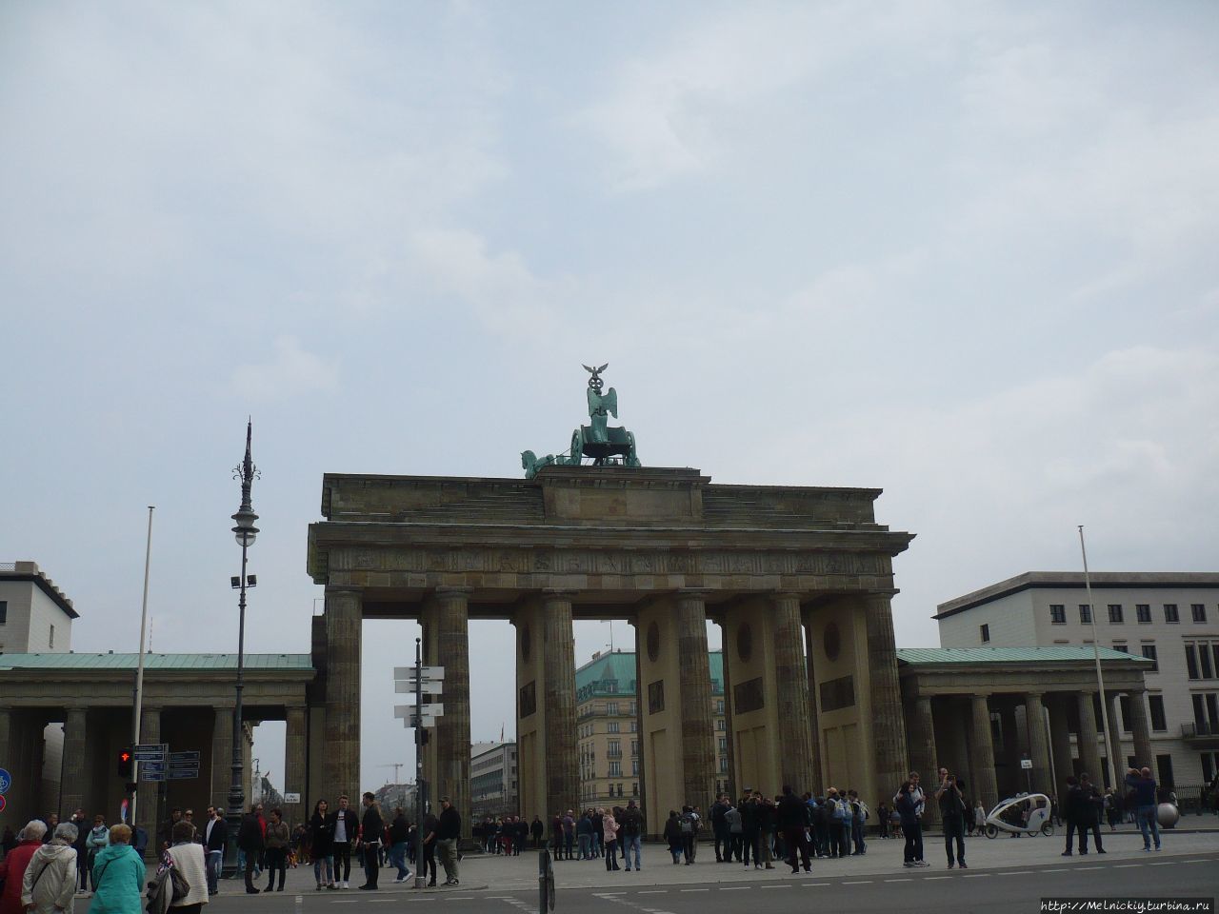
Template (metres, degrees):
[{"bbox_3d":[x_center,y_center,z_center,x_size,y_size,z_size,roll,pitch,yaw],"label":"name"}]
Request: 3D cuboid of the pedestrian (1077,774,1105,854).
[{"bbox_3d":[10.690,8.022,27.730,0.580,1.740,0.420,-5,-16,11],"label":"pedestrian"}]

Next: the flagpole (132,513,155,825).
[{"bbox_3d":[-19.276,9.344,50.784,0.250,14.945,0.250,2,-16,-14],"label":"flagpole"}]

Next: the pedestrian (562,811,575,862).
[{"bbox_3d":[-1.492,13.757,44.833,0.400,1.740,0.500,1,-16,-10],"label":"pedestrian"}]

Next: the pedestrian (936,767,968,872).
[{"bbox_3d":[6.587,6.952,23.742,0.560,1.832,0.450,3,-16,-18],"label":"pedestrian"}]

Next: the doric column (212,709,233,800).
[{"bbox_3d":[-18.930,15.650,60.200,1.200,7.100,1.200,2,-16,-13],"label":"doric column"}]

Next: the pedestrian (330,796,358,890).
[{"bbox_3d":[-5.329,7.746,24.766,0.560,1.780,0.360,-2,-16,0],"label":"pedestrian"}]

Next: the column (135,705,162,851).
[{"bbox_3d":[-21.806,15.248,58.402,1.150,7.150,1.150,2,-17,-14],"label":"column"}]

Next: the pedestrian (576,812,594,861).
[{"bbox_3d":[-0.939,13.739,44.746,0.540,1.720,0.360,-5,-16,10],"label":"pedestrian"}]

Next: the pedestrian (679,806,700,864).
[{"bbox_3d":[2.402,11.583,37.684,0.500,1.700,0.450,-3,-16,3],"label":"pedestrian"}]

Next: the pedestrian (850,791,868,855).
[{"bbox_3d":[6.884,10.066,33.925,0.450,1.698,0.480,-10,-17,28],"label":"pedestrian"}]

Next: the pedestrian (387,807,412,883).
[{"bbox_3d":[-5.021,9.277,29.522,0.500,1.678,0.500,-5,-16,11],"label":"pedestrian"}]

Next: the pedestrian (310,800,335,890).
[{"bbox_3d":[-5.901,7.994,25.430,0.500,1.736,0.340,0,-15,-6],"label":"pedestrian"}]

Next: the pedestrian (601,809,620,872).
[{"bbox_3d":[0.013,10.435,33.590,0.420,1.600,0.460,7,-18,-29],"label":"pedestrian"}]

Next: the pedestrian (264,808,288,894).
[{"bbox_3d":[-7.084,8.344,26.156,0.520,1.630,0.380,-10,-18,24],"label":"pedestrian"}]

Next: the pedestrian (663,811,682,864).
[{"bbox_3d":[1.943,11.723,37.946,0.520,1.570,0.360,-3,-16,5],"label":"pedestrian"}]

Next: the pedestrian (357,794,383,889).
[{"bbox_3d":[-4.698,7.548,24.270,0.480,1.810,0.500,3,-16,-16],"label":"pedestrian"}]

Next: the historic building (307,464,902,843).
[{"bbox_3d":[0.019,11.608,69.894,33.400,20.300,11.600,2,-17,-14],"label":"historic building"}]

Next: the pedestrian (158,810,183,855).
[{"bbox_3d":[-9.518,8.538,26.749,0.520,1.730,0.360,-4,-16,5],"label":"pedestrian"}]

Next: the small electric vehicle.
[{"bbox_3d":[15.921,13.901,47.862,2.850,1.700,1.080,2,-17,-13],"label":"small electric vehicle"}]

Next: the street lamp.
[{"bbox_3d":[-10.659,5.191,35.762,0.850,13.325,0.850,2,-16,-14],"label":"street lamp"}]

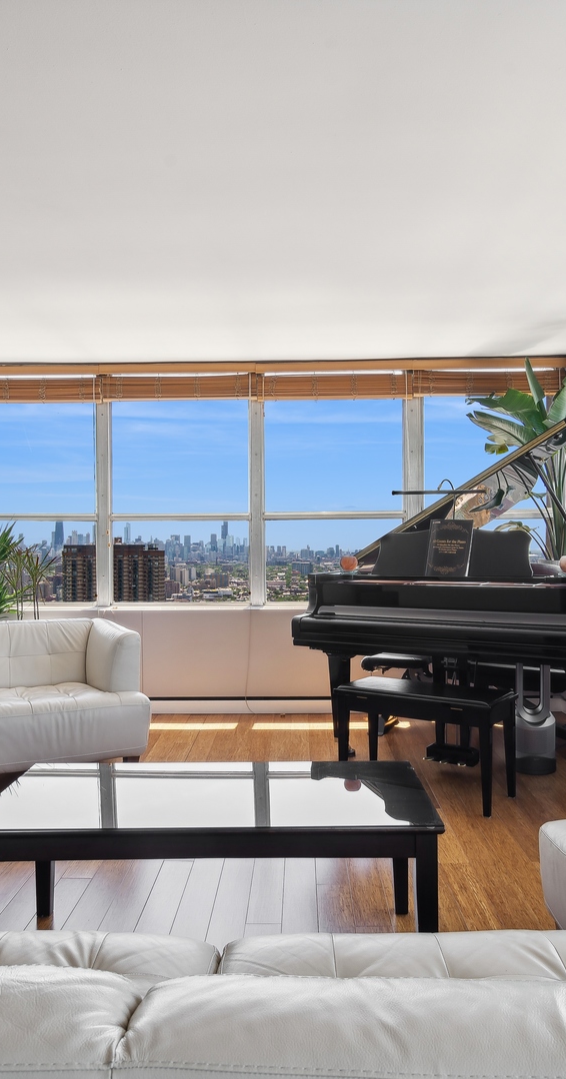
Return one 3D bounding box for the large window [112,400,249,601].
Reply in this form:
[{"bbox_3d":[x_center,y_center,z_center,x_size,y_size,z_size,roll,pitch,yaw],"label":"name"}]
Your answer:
[{"bbox_3d":[-0.756,-0.293,5.621,1.022,1.525,0.080,0,0,1],"label":"large window"}]

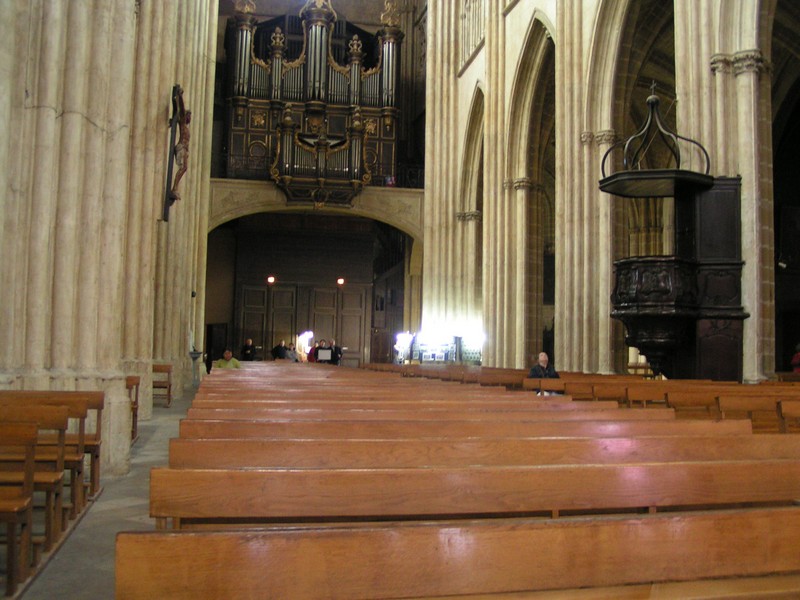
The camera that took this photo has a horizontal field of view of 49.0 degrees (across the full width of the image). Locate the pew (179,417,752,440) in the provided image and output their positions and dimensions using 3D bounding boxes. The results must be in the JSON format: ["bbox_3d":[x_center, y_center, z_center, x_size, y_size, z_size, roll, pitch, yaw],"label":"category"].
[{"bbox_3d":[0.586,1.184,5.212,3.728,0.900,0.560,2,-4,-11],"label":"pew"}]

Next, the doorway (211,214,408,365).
[{"bbox_3d":[-3.753,-0.120,37.372,8.805,7.311,1.000,2,-4,-11],"label":"doorway"}]

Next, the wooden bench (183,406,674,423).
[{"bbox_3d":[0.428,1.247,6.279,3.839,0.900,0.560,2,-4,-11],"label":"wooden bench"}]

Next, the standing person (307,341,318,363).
[{"bbox_3d":[-3.068,2.278,30.948,0.500,1.680,0.320,2,-4,-11],"label":"standing person"}]

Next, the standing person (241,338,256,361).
[{"bbox_3d":[-5.363,2.235,30.947,0.520,1.720,0.330,2,-4,-11],"label":"standing person"}]

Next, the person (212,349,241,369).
[{"bbox_3d":[-3.887,1.755,19.812,0.540,1.330,0.750,2,-4,-11],"label":"person"}]

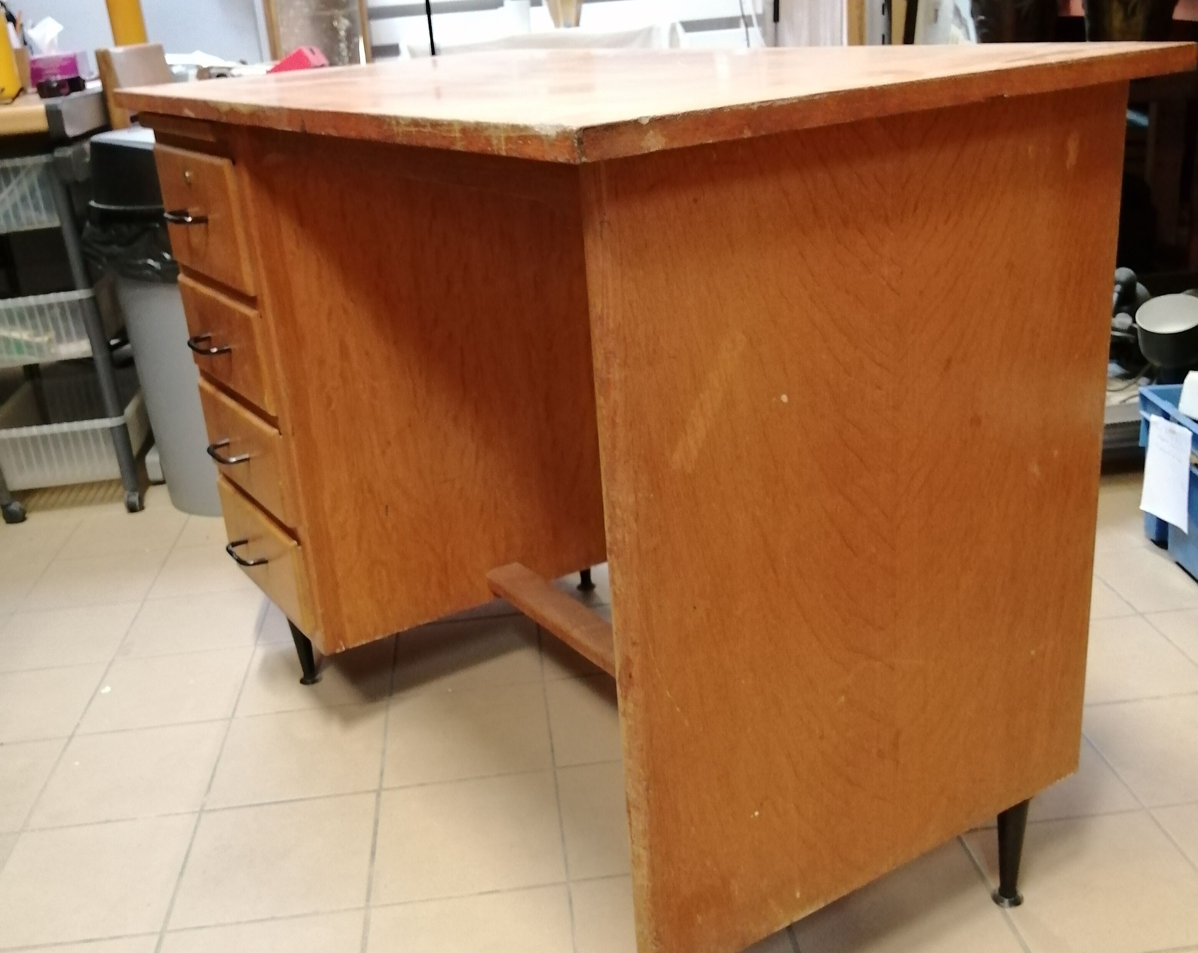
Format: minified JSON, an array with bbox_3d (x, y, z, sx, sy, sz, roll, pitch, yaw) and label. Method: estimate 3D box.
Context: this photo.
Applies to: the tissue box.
[{"bbox_3d":[-1.140,-0.858,2.546,0.100,0.074,0.100,-6,22,-4],"label":"tissue box"}]

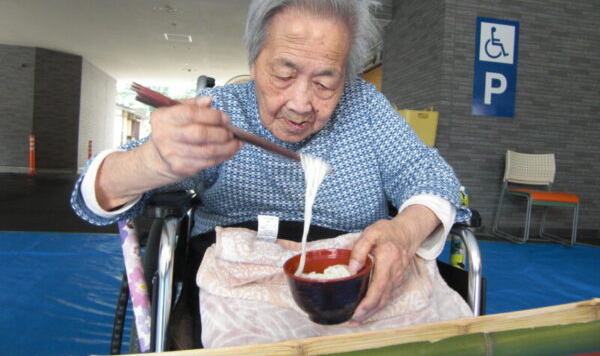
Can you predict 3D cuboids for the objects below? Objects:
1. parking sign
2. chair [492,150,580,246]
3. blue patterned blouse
[{"bbox_3d":[1.897,-1.061,4.691,0.459,0.926,0.020,3,1,-12],"label":"parking sign"},{"bbox_3d":[2.156,0.166,4.426,0.470,0.810,0.580,3,1,-4],"label":"chair"},{"bbox_3d":[-0.029,-0.017,0.810,0.570,0.340,0.400,3,1,-5],"label":"blue patterned blouse"}]

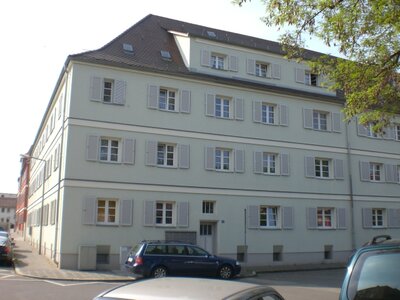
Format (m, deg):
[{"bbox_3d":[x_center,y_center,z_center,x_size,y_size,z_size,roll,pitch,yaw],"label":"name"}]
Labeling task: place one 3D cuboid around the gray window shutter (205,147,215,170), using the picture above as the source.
[{"bbox_3d":[0.578,0.490,24.158,0.620,1.330,0.050,5,-12,-24],"label":"gray window shutter"}]

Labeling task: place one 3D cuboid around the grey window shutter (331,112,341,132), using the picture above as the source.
[{"bbox_3d":[9.172,-1.843,29.371,0.720,1.360,0.050,5,-13,-23],"label":"grey window shutter"}]

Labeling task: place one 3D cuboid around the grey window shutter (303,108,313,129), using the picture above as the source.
[{"bbox_3d":[7.013,-2.033,28.449,0.720,1.360,0.050,5,-13,-23],"label":"grey window shutter"}]

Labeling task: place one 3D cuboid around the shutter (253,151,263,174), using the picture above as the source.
[{"bbox_3d":[3.495,0.753,26.313,0.620,1.360,0.050,5,-13,-23],"label":"shutter"}]

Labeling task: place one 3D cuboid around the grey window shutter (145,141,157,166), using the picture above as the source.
[{"bbox_3d":[-2.628,0.169,23.706,0.620,1.360,0.050,5,-13,-23],"label":"grey window shutter"}]

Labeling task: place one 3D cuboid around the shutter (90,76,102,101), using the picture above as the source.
[{"bbox_3d":[-5.456,-3.208,23.137,0.620,1.360,0.050,5,-13,-23],"label":"shutter"}]

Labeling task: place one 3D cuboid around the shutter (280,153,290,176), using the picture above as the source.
[{"bbox_3d":[5.092,0.866,26.149,0.670,1.380,0.050,5,-12,-24],"label":"shutter"}]

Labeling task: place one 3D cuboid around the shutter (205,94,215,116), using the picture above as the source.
[{"bbox_3d":[0.602,-2.568,24.748,0.600,1.270,0.050,5,-12,-24],"label":"shutter"}]

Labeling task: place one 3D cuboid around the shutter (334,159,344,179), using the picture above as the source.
[{"bbox_3d":[9.143,1.246,28.726,0.710,1.360,0.050,5,-13,-23],"label":"shutter"}]

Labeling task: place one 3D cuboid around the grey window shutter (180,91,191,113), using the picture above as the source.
[{"bbox_3d":[-0.777,-2.692,24.143,0.587,1.280,0.050,5,-12,-24],"label":"grey window shutter"}]

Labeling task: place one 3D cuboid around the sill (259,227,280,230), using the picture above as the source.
[{"bbox_3d":[4.117,4.603,25.780,1.450,0.110,0.200,5,-13,-23],"label":"sill"}]

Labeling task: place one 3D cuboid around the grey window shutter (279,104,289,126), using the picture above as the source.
[{"bbox_3d":[5.110,-2.135,26.723,0.592,1.290,0.050,5,-12,-24],"label":"grey window shutter"}]

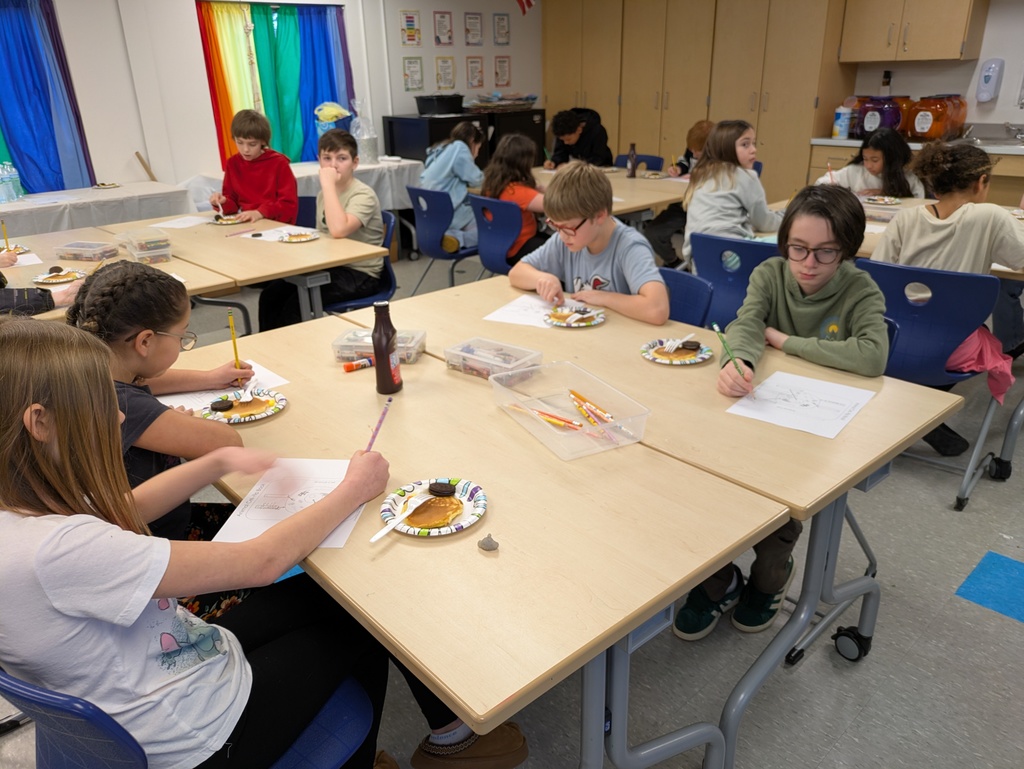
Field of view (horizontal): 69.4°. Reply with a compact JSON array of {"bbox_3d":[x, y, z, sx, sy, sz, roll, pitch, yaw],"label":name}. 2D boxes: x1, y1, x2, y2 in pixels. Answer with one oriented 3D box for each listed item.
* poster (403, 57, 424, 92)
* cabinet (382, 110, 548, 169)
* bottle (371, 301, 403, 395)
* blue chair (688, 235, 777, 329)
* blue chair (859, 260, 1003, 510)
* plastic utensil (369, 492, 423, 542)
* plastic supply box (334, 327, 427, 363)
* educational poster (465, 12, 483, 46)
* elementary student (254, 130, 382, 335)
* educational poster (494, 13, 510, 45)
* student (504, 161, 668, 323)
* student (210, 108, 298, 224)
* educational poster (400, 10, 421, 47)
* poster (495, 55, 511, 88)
[{"bbox_3d":[-0.864,-2.737,6.533,0.208,0.278,0.010,-20,29,-36],"label":"poster"},{"bbox_3d":[-0.395,-1.917,6.812,0.660,1.070,1.360,20,31,41],"label":"cabinet"},{"bbox_3d":[-0.280,-0.083,1.635,0.061,0.202,0.061,-14,26,-27],"label":"bottle"},{"bbox_3d":[1.044,-0.243,3.070,0.500,0.810,0.450,-22,30,-39],"label":"blue chair"},{"bbox_3d":[1.502,-0.079,2.704,0.500,0.810,0.530,18,30,39],"label":"blue chair"},{"bbox_3d":[-0.166,0.205,1.137,0.027,0.015,0.158,11,21,27],"label":"plastic utensil"},{"bbox_3d":[-0.324,-0.091,1.841,0.210,0.057,0.112,2,22,7],"label":"plastic supply box"},{"bbox_3d":[-0.347,-3.300,6.871,0.210,0.272,0.010,-22,30,-40],"label":"educational poster"},{"bbox_3d":[-0.814,-0.493,3.289,0.600,1.210,0.410,-16,27,-31],"label":"elementary student"},{"bbox_3d":[-0.095,-3.307,6.898,0.205,0.270,0.010,-19,28,-37],"label":"educational poster"},{"bbox_3d":[0.234,-0.102,2.340,0.540,1.155,0.640,19,31,40],"label":"student"},{"bbox_3d":[-1.195,-0.744,3.827,0.500,1.240,0.620,7,24,18],"label":"student"},{"bbox_3d":[-0.869,-3.074,6.392,0.208,0.278,0.010,-20,29,-36],"label":"educational poster"},{"bbox_3d":[-0.083,-3.082,7.296,0.010,0.276,0.213,20,31,41],"label":"poster"}]

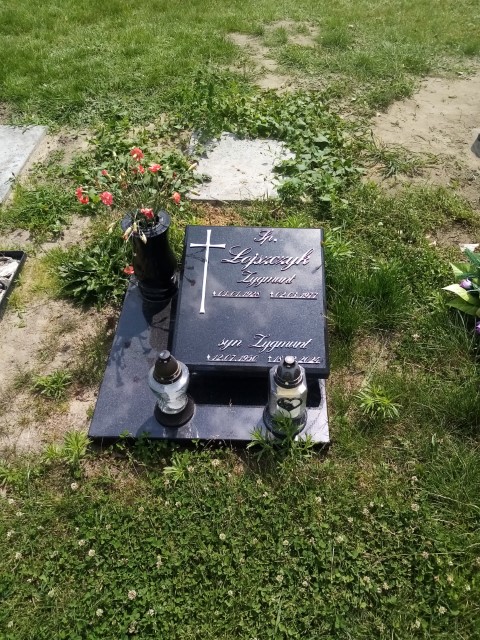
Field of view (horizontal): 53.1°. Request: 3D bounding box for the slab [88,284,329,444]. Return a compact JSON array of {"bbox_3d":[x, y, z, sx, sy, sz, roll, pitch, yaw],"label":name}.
[{"bbox_3d":[-0.086,0.112,1.785,0.763,0.061,0.760,1,48,2],"label":"slab"}]

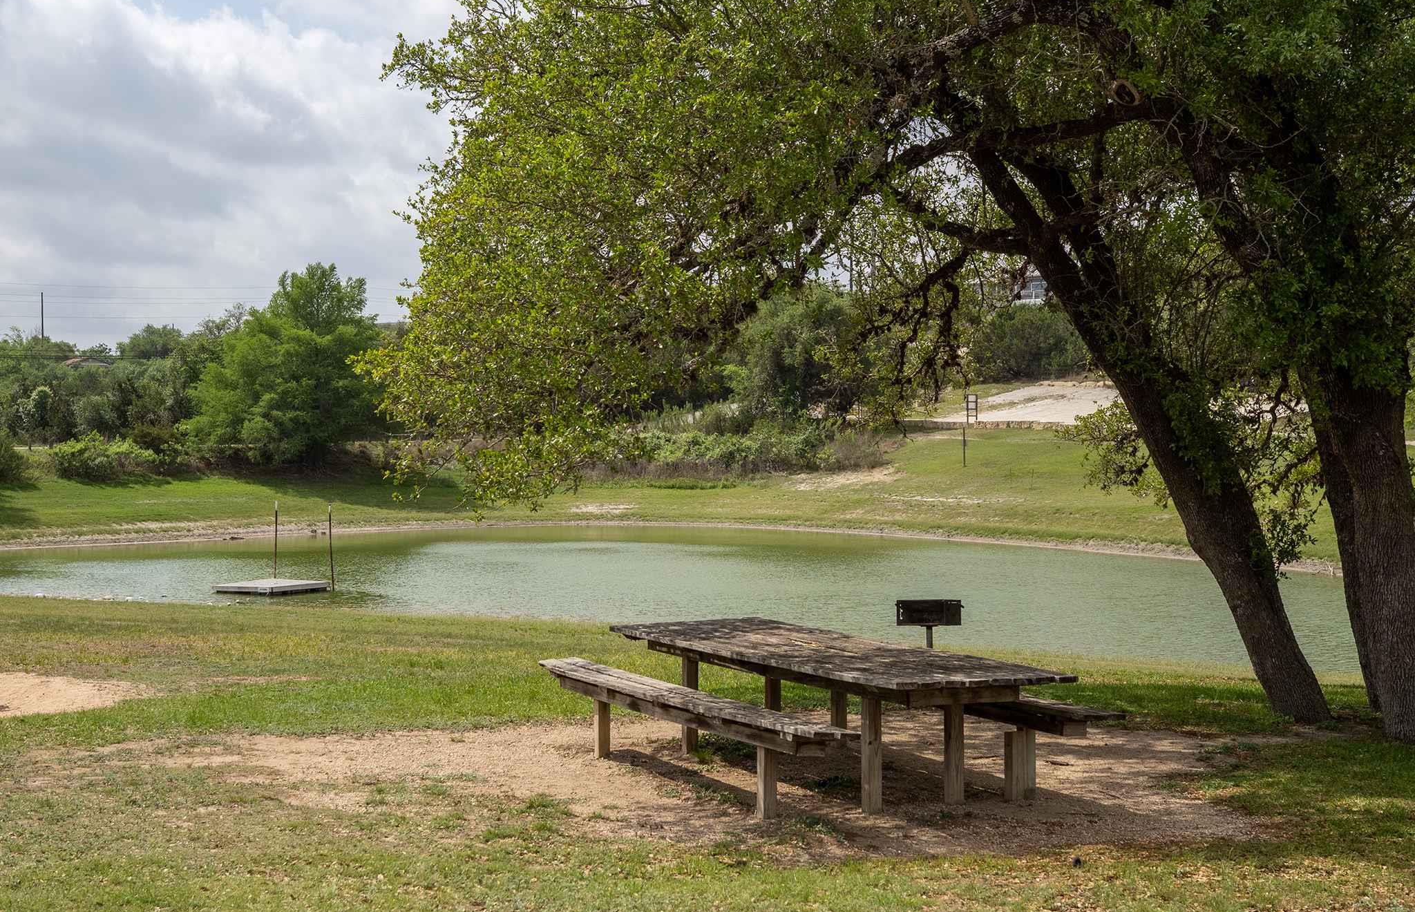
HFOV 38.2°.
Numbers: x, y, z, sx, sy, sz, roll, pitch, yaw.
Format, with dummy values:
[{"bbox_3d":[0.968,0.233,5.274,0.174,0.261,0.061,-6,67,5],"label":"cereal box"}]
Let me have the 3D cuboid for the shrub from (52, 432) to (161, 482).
[{"bbox_3d":[-23.942,0.066,81.000,4.250,1.930,3.100,0,0,-16],"label":"shrub"}]

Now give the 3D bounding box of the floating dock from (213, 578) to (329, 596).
[{"bbox_3d":[-9.164,2.791,43.001,1.580,0.210,2.000,0,0,24],"label":"floating dock"}]

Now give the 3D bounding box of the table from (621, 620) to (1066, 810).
[{"bbox_3d":[0.639,1.505,11.987,1.087,0.767,3.651,0,0,-26],"label":"table"}]

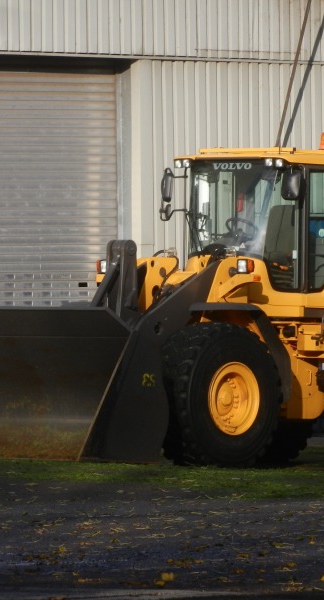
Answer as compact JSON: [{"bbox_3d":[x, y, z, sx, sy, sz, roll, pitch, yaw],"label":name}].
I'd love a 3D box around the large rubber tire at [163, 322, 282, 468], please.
[{"bbox_3d":[0.576,1.024,72.393,0.600,1.550,1.580,0,-1,45],"label":"large rubber tire"}]

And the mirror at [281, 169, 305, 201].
[{"bbox_3d":[1.419,-1.251,73.407,0.230,0.350,0.090,0,-1,21],"label":"mirror"}]

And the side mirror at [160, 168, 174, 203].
[{"bbox_3d":[0.060,-1.260,74.588,0.090,0.360,0.230,1,-1,-28],"label":"side mirror"}]

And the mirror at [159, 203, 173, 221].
[{"bbox_3d":[0.025,-0.973,74.578,0.090,0.190,0.190,1,-1,-28],"label":"mirror"}]

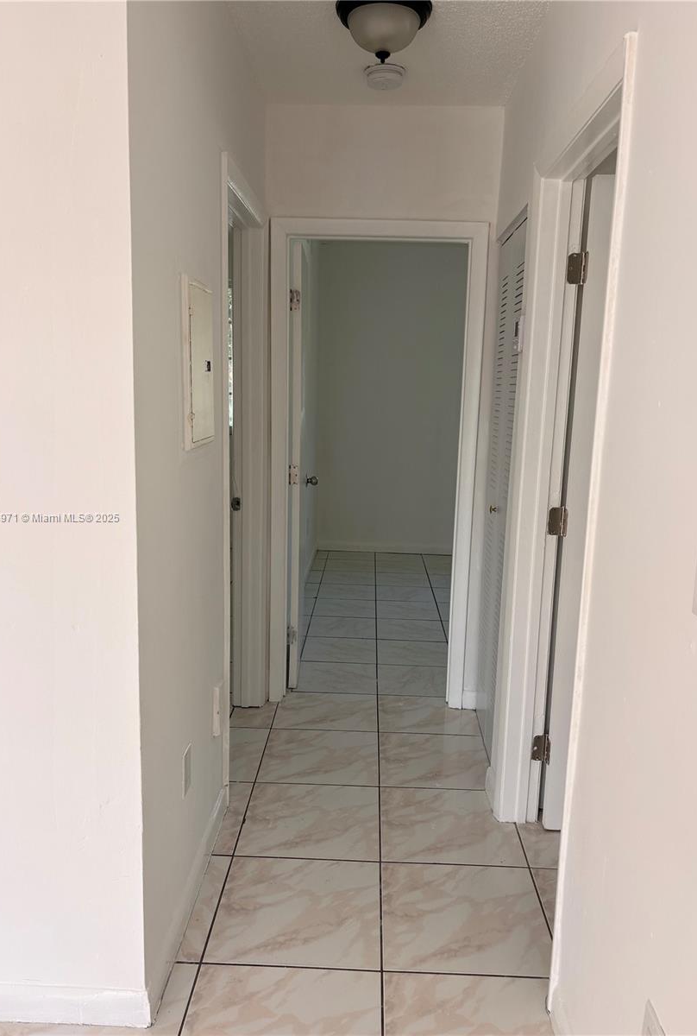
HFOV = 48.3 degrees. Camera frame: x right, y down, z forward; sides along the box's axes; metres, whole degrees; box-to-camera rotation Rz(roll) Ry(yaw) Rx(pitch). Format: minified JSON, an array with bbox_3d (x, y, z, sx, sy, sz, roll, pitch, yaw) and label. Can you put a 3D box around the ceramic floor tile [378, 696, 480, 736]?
[{"bbox_3d":[0.351,0.874,3.448,0.441,0.010,0.401,2,10,1],"label":"ceramic floor tile"}]

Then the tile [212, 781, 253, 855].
[{"bbox_3d":[-0.387,1.010,2.632,0.069,0.010,0.449,2,10,1],"label":"tile"}]

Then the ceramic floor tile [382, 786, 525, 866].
[{"bbox_3d":[0.332,1.033,2.614,0.449,0.010,0.449,2,10,1],"label":"ceramic floor tile"}]

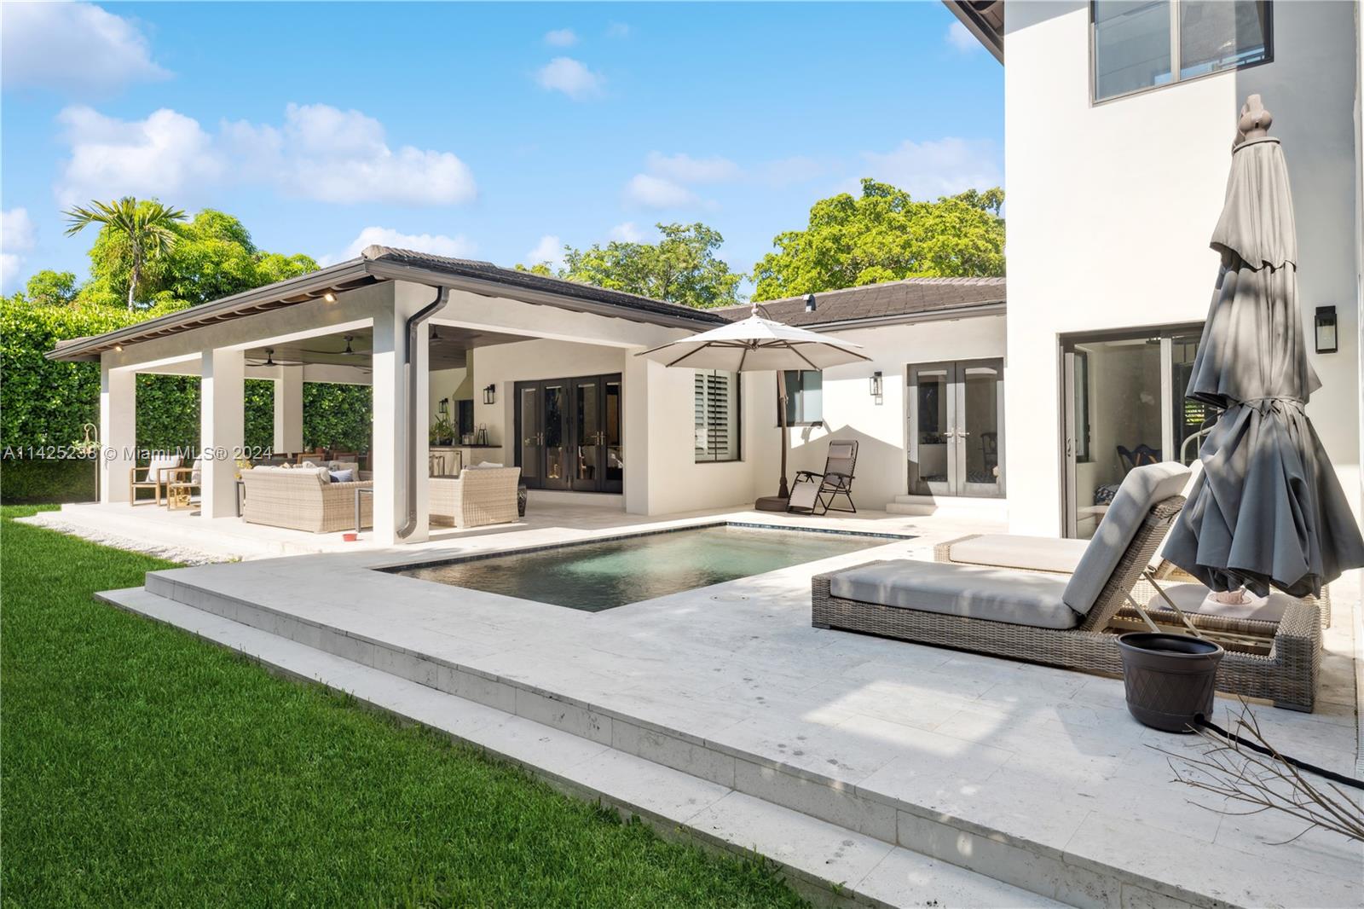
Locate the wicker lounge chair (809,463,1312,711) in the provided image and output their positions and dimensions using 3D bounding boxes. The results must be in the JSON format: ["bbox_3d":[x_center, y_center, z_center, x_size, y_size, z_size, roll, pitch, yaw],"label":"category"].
[{"bbox_3d":[1.949,0.527,4.316,2.325,0.999,0.899,1,1,40],"label":"wicker lounge chair"}]

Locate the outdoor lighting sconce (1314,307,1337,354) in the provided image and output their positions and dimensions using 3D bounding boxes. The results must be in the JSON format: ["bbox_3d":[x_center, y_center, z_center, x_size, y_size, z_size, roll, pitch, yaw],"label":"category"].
[{"bbox_3d":[5.008,-0.970,6.182,0.131,0.376,0.160,1,1,40],"label":"outdoor lighting sconce"}]

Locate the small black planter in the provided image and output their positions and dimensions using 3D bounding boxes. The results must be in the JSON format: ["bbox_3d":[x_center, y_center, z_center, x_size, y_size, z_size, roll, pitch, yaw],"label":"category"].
[{"bbox_3d":[1.922,0.896,3.137,0.361,0.303,0.361,0,1,0],"label":"small black planter"}]

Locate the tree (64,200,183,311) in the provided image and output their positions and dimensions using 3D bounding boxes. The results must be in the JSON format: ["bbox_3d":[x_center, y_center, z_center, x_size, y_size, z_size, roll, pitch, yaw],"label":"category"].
[{"bbox_3d":[-14.624,-2.810,21.067,2.900,7.878,2.900,0,1,0],"label":"tree"}]

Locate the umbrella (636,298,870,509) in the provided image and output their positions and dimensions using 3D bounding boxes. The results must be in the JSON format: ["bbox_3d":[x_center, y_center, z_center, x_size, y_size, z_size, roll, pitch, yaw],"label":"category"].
[{"bbox_3d":[1.116,-0.589,11.398,3.300,3.000,3.683,0,1,21],"label":"umbrella"}]

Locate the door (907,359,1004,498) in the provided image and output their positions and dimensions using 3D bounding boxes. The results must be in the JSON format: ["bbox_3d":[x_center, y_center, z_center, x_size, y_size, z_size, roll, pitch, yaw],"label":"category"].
[{"bbox_3d":[3.994,-0.370,11.622,1.474,1.998,0.120,1,1,40],"label":"door"}]

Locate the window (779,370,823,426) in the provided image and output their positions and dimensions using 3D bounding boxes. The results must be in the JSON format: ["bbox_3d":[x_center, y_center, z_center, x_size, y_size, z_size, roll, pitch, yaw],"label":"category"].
[{"bbox_3d":[1.970,-0.958,13.261,0.857,0.988,0.110,1,1,40],"label":"window"}]

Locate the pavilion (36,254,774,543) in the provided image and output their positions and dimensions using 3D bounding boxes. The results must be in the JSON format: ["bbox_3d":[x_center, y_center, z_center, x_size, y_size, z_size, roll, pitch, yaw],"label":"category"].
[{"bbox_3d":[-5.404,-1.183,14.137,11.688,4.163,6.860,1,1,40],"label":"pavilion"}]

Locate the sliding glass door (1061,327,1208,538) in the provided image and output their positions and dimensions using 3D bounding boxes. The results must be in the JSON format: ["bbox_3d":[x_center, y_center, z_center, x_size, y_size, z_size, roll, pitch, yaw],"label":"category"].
[{"bbox_3d":[4.268,-0.093,7.031,1.726,2.101,0.120,1,1,40],"label":"sliding glass door"}]

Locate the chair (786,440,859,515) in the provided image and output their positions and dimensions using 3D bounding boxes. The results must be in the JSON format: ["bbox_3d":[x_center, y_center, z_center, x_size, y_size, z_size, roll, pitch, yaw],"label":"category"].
[{"bbox_3d":[2.156,0.337,12.185,0.950,1.110,0.670,-1,1,-38],"label":"chair"}]

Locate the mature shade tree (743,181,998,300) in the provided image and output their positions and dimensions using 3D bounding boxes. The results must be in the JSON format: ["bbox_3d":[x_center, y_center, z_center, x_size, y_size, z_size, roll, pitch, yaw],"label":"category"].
[{"bbox_3d":[7.207,-4.208,27.087,9.800,10.241,9.800,0,1,0],"label":"mature shade tree"}]

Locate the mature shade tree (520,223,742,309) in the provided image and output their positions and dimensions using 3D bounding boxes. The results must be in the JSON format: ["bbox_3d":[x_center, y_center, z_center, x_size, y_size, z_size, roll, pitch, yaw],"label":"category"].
[{"bbox_3d":[-1.704,-3.771,29.080,8.200,9.391,8.200,0,1,0],"label":"mature shade tree"}]

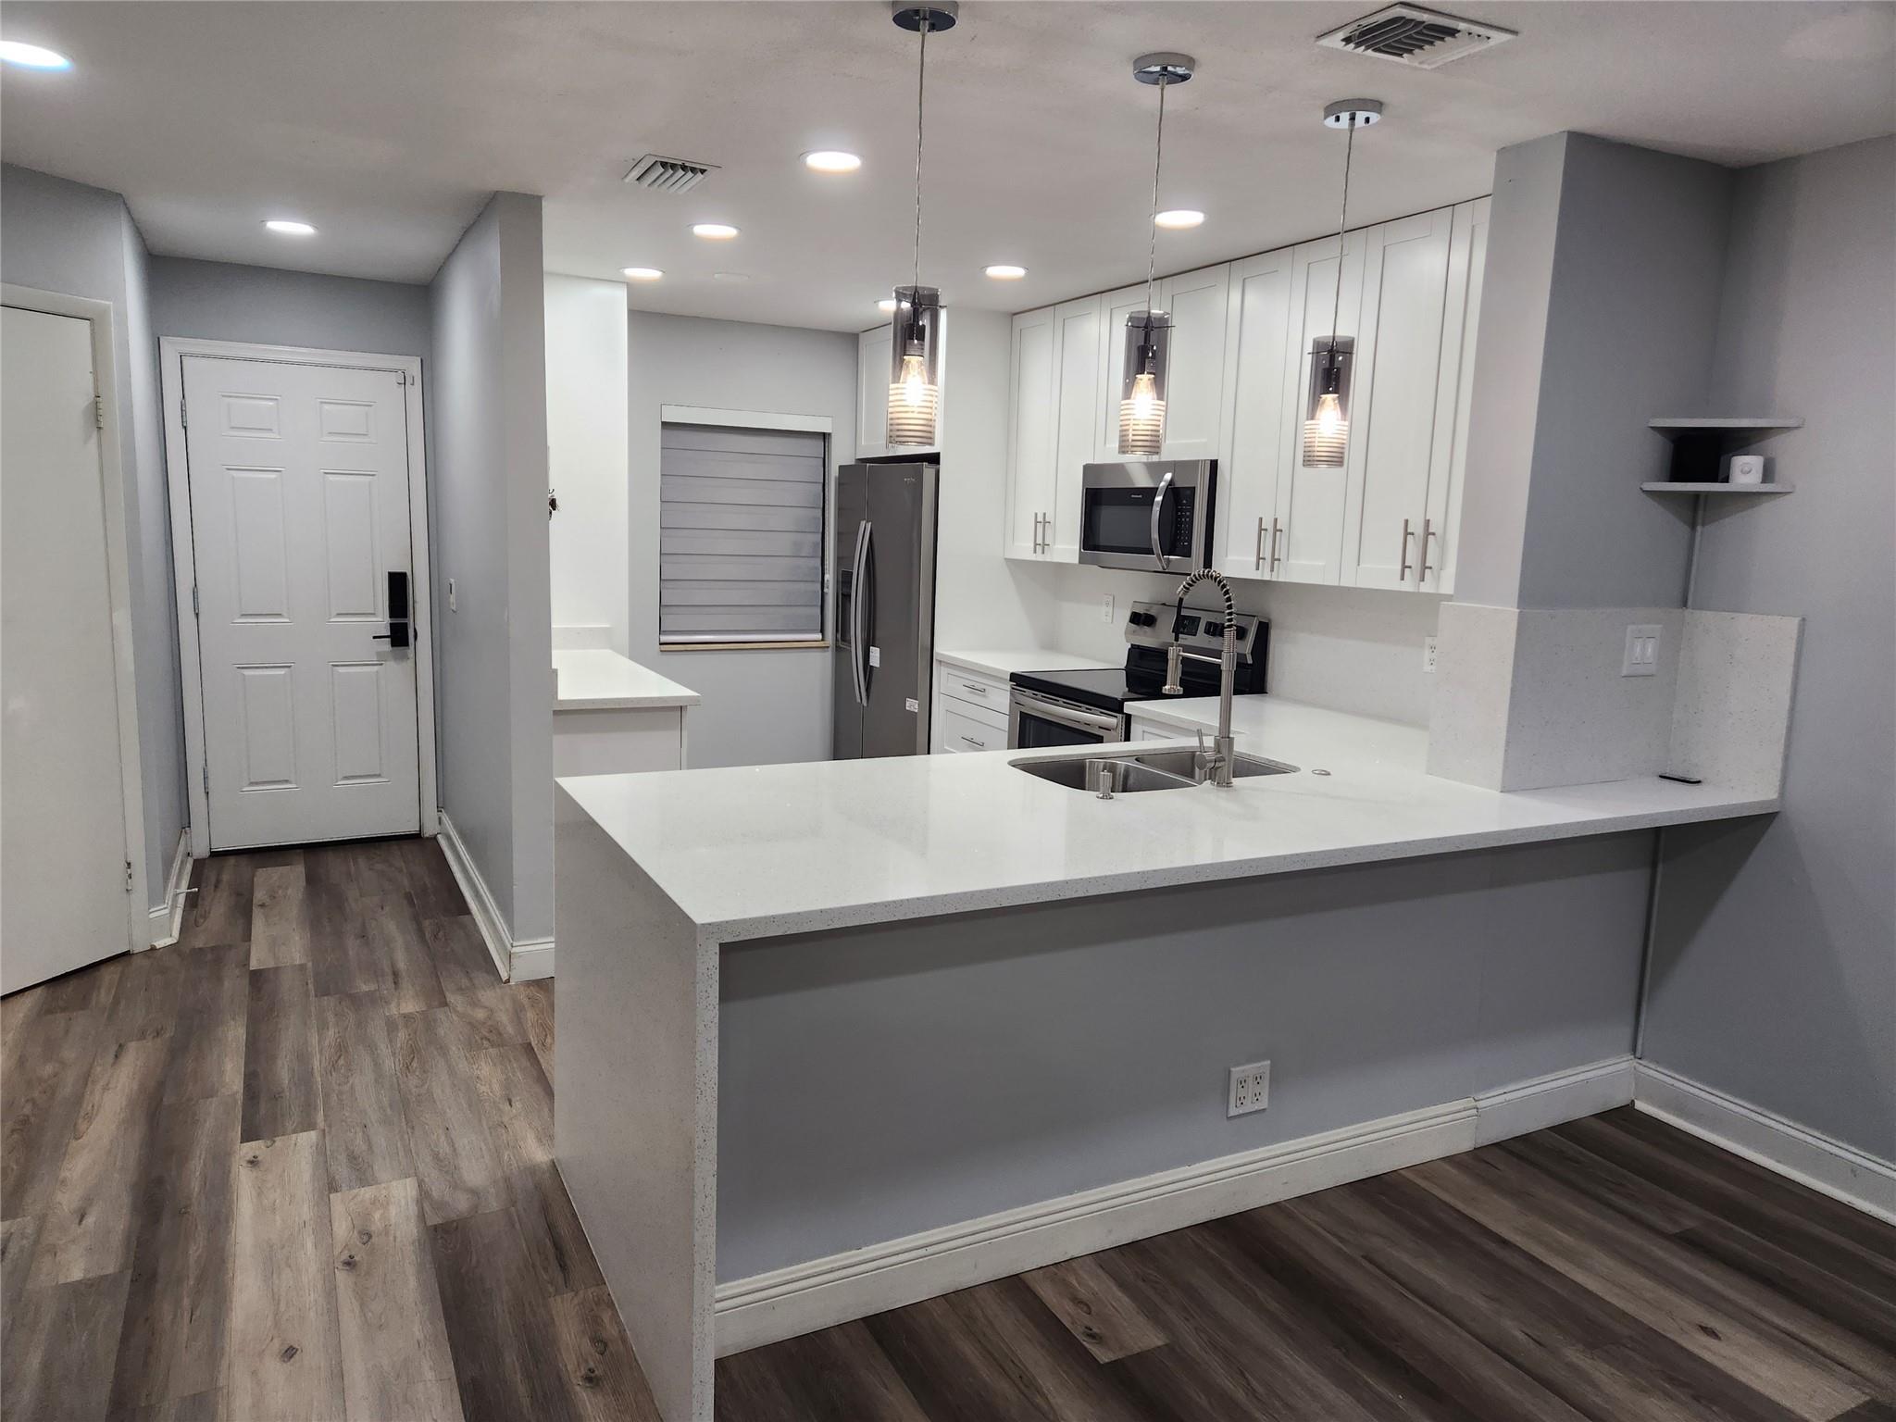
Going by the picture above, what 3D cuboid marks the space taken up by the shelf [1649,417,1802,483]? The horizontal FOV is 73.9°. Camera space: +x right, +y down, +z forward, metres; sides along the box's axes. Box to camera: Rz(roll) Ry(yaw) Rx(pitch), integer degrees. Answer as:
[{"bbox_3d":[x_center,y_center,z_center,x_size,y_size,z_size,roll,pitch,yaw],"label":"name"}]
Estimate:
[{"bbox_3d":[1.866,-0.623,3.058,0.302,0.153,0.163,5,9,17],"label":"shelf"}]

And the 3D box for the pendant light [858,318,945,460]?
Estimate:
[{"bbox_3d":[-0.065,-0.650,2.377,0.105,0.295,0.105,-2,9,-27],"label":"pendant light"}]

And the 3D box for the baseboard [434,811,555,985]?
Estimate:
[{"bbox_3d":[-1.784,0.651,4.868,0.163,0.134,1.960,-2,9,-27],"label":"baseboard"}]

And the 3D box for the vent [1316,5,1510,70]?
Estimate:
[{"bbox_3d":[0.863,-1.241,2.316,0.279,0.020,0.206,-2,9,-27],"label":"vent"}]

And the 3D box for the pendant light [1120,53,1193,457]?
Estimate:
[{"bbox_3d":[0.407,-0.897,2.494,0.119,0.762,0.119,2,8,0],"label":"pendant light"}]

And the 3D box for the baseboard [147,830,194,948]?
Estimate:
[{"bbox_3d":[-2.899,0.628,4.737,0.074,0.139,1.218,-2,9,-27],"label":"baseboard"}]

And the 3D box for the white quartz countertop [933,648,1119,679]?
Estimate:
[{"bbox_3d":[0.370,-0.199,5.473,0.634,0.037,0.653,-2,9,-27],"label":"white quartz countertop"}]

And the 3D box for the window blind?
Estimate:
[{"bbox_3d":[-0.997,-0.864,6.176,0.832,1.040,0.050,-2,9,-27],"label":"window blind"}]

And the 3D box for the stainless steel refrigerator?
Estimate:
[{"bbox_3d":[-0.074,-0.294,6.173,0.713,1.742,0.911,-2,9,-27],"label":"stainless steel refrigerator"}]

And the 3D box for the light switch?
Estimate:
[{"bbox_3d":[1.731,-0.149,3.137,0.119,0.122,0.012,-2,9,-27],"label":"light switch"}]

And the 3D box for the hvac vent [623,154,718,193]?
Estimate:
[{"bbox_3d":[-0.753,-1.463,3.430,0.196,0.020,0.307,-2,9,-27],"label":"hvac vent"}]

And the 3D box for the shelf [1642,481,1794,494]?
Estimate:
[{"bbox_3d":[1.863,-0.539,3.071,0.302,0.023,0.163,5,9,17],"label":"shelf"}]

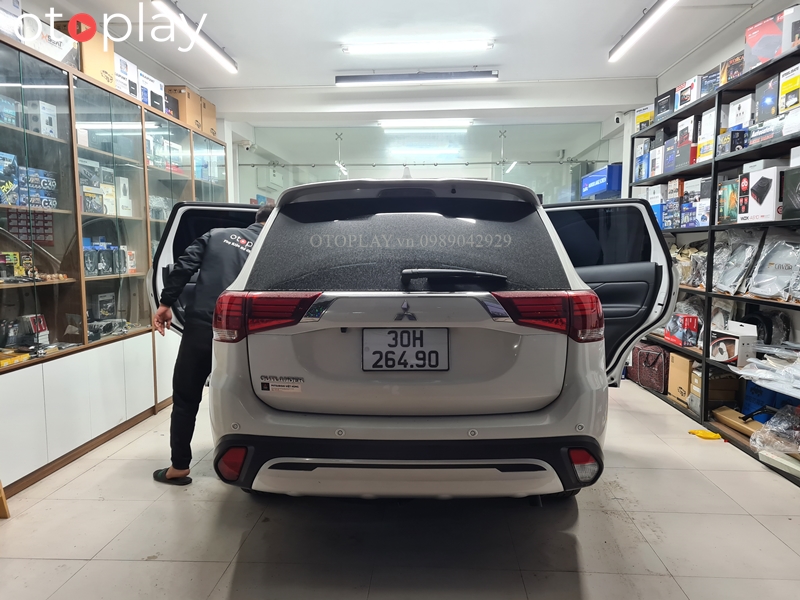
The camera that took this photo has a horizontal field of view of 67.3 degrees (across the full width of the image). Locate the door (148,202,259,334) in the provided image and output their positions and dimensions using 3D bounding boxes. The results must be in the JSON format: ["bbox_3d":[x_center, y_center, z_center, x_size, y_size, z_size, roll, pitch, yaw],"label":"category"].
[{"bbox_3d":[-1.040,-0.010,3.853,0.250,1.190,1.050,4,7,43],"label":"door"}]

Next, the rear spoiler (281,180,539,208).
[{"bbox_3d":[0.033,-0.435,2.473,1.100,0.120,0.270,0,5,2],"label":"rear spoiler"}]

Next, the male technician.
[{"bbox_3d":[-1.012,0.232,3.531,0.700,1.570,0.550,1,5,13],"label":"male technician"}]

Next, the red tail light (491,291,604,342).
[{"bbox_3d":[0.609,0.062,2.398,0.520,0.210,0.300,0,5,-1],"label":"red tail light"}]

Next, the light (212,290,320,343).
[{"bbox_3d":[-0.554,0.065,2.441,0.520,0.210,0.300,0,5,6],"label":"light"}]

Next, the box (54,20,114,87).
[{"bbox_3d":[-2.114,-1.641,4.048,0.180,0.325,0.395,0,5,3],"label":"box"}]

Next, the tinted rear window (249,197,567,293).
[{"bbox_3d":[0.027,-0.230,2.497,1.300,0.460,0.150,0,-26,3],"label":"tinted rear window"}]

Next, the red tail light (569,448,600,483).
[{"bbox_3d":[0.715,0.640,2.337,0.125,0.135,0.075,-1,5,-13],"label":"red tail light"}]

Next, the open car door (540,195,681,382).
[{"bbox_3d":[1.197,-0.015,3.770,0.250,1.190,1.050,-4,6,-39],"label":"open car door"}]

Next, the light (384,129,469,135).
[{"bbox_3d":[0.366,-2.327,8.300,1.180,0.070,0.080,0,5,3],"label":"light"}]

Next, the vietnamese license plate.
[{"bbox_3d":[0.023,0.189,2.290,0.333,0.167,0.020,0,5,2],"label":"vietnamese license plate"}]

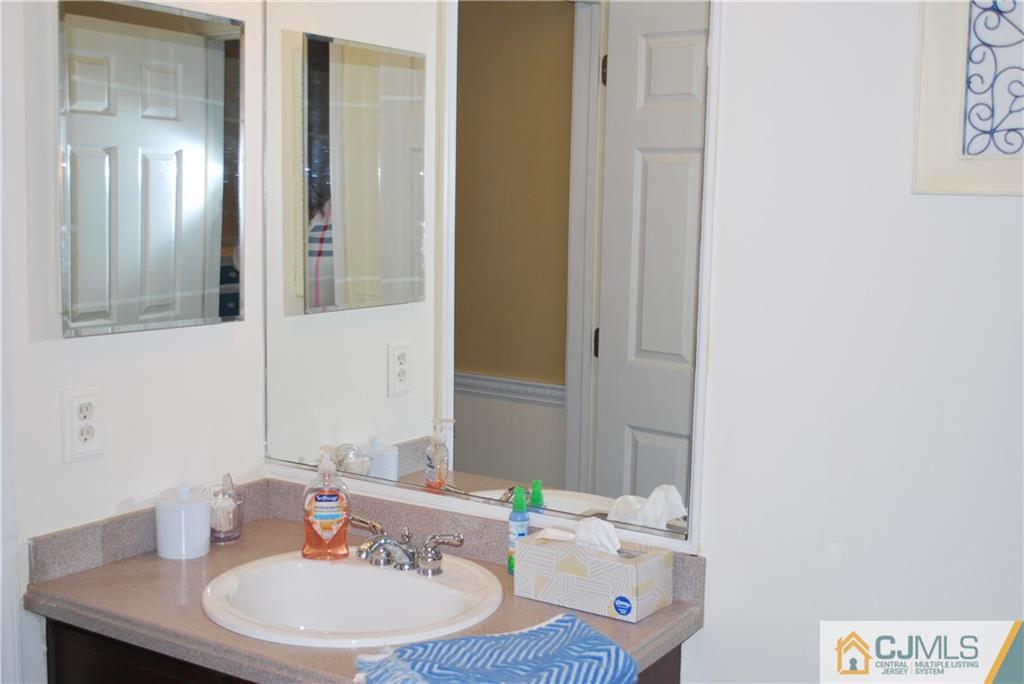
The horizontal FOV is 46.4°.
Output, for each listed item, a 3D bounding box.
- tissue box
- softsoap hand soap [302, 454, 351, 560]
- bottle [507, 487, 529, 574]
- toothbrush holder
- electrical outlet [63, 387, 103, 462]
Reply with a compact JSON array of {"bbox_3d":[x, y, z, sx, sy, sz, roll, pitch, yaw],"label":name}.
[{"bbox_3d":[0.132,0.372,1.925,0.221,0.087,0.120,5,7,34],"label":"tissue box"},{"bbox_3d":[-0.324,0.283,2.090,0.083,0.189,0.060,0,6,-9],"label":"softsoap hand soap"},{"bbox_3d":[0.013,0.324,2.056,0.036,0.151,0.036,1,6,1],"label":"bottle"},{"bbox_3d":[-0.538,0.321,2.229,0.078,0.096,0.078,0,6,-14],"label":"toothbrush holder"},{"bbox_3d":[-0.722,0.139,2.014,0.009,0.122,0.079,5,7,32],"label":"electrical outlet"}]

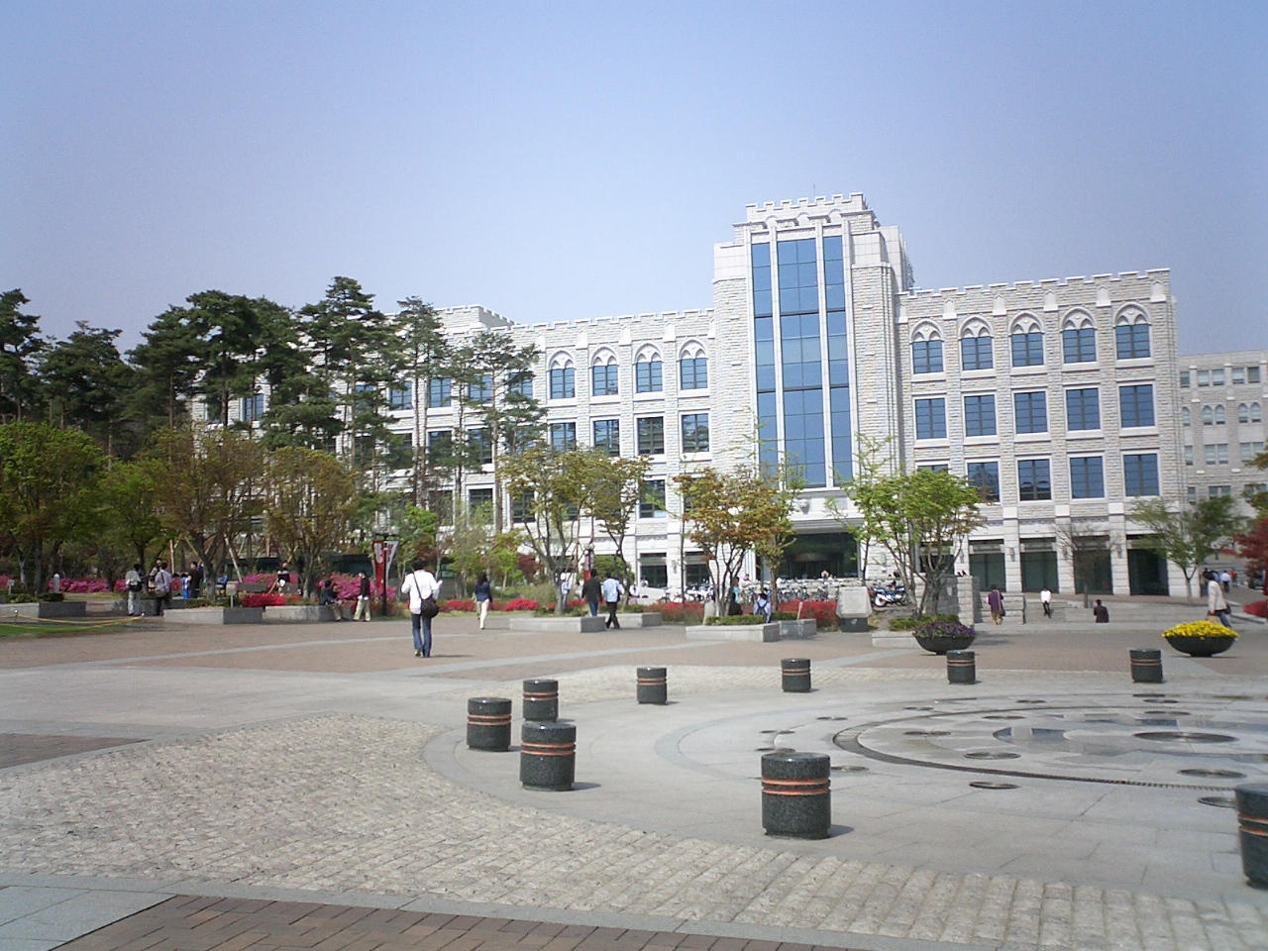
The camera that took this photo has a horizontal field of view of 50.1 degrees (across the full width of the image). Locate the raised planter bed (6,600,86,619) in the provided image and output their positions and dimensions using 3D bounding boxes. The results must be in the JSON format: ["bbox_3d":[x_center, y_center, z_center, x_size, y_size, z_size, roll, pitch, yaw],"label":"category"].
[{"bbox_3d":[-18.319,4.144,41.492,2.050,0.450,2.050,-3,-6,17],"label":"raised planter bed"}]

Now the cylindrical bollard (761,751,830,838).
[{"bbox_3d":[0.853,1.681,7.142,0.345,0.403,0.345,-2,-5,0],"label":"cylindrical bollard"}]

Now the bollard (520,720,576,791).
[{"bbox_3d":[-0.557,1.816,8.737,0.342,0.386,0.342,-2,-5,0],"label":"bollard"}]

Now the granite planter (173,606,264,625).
[{"bbox_3d":[-13.389,4.516,43.274,2.020,0.480,2.020,-3,-6,17],"label":"granite planter"}]

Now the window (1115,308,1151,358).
[{"bbox_3d":[28.183,-8.033,76.603,1.992,2.917,0.300,-3,-5,16],"label":"window"}]

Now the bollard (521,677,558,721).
[{"bbox_3d":[-0.957,2.302,13.849,0.345,0.406,0.345,-2,-5,0],"label":"bollard"}]

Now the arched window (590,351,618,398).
[{"bbox_3d":[-1.979,-6.943,91.786,1.940,3.150,0.300,-3,-6,17],"label":"arched window"}]

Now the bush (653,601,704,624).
[{"bbox_3d":[1.415,4.388,43.500,1.650,0.780,1.300,-1,-5,0],"label":"bush"}]

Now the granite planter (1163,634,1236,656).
[{"bbox_3d":[9.732,2.934,23.300,1.108,0.360,1.108,-2,-5,0],"label":"granite planter"}]

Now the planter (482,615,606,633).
[{"bbox_3d":[-2.197,4.355,39.540,2.140,0.430,2.140,-3,-5,16],"label":"planter"}]

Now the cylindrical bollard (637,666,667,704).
[{"bbox_3d":[0.190,2.210,14.300,0.320,0.370,0.320,-1,-5,0],"label":"cylindrical bollard"}]

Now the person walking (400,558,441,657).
[{"bbox_3d":[-3.780,2.333,24.000,0.680,1.730,0.450,-1,-5,-3],"label":"person walking"}]

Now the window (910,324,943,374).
[{"bbox_3d":[17.252,-7.405,79.777,1.907,2.972,0.300,-3,-5,16],"label":"window"}]

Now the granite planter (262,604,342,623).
[{"bbox_3d":[-11.242,4.771,46.693,2.050,0.470,2.050,-3,-6,17],"label":"granite planter"}]

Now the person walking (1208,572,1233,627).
[{"bbox_3d":[13.653,3.051,31.500,0.720,1.650,0.500,-2,-5,3],"label":"person walking"}]

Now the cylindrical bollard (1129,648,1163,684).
[{"bbox_3d":[6.020,2.245,15.930,0.320,0.370,0.320,-1,-5,0],"label":"cylindrical bollard"}]

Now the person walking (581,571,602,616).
[{"bbox_3d":[-1.253,3.728,40.926,0.580,1.740,0.450,-2,-5,3],"label":"person walking"}]

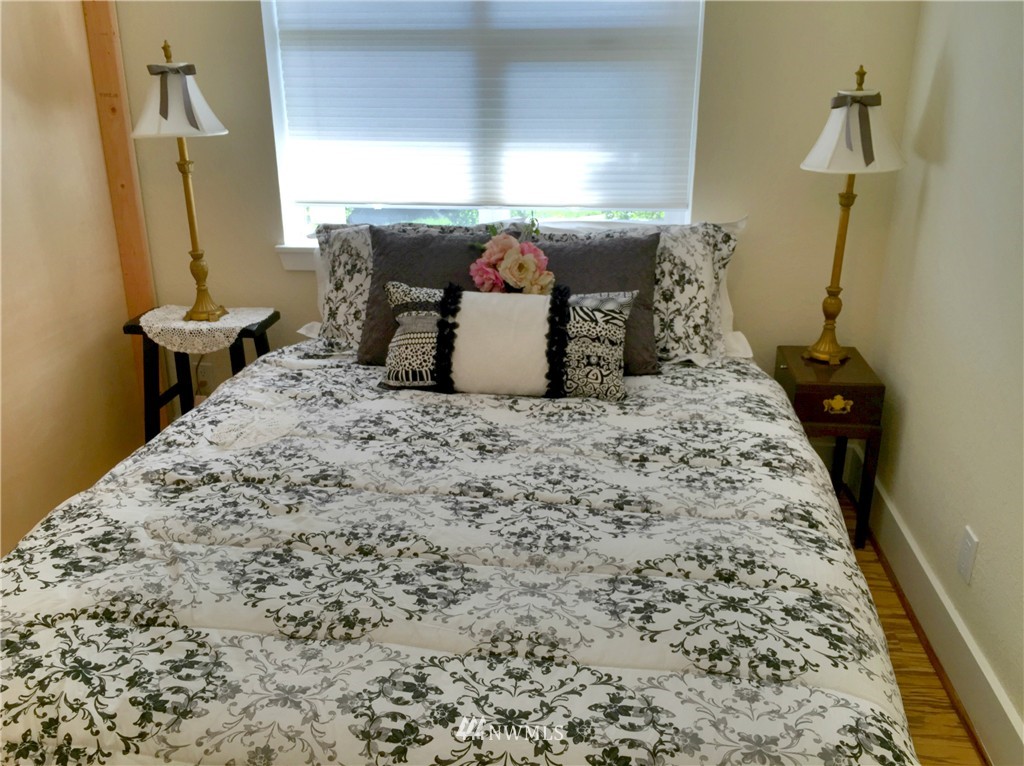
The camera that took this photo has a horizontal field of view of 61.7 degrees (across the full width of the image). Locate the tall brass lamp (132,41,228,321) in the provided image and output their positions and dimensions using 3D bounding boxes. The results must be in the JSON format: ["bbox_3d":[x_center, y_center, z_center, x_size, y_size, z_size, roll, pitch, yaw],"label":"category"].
[{"bbox_3d":[-1.022,-0.626,2.717,0.285,0.849,0.285,3,19,8],"label":"tall brass lamp"}]

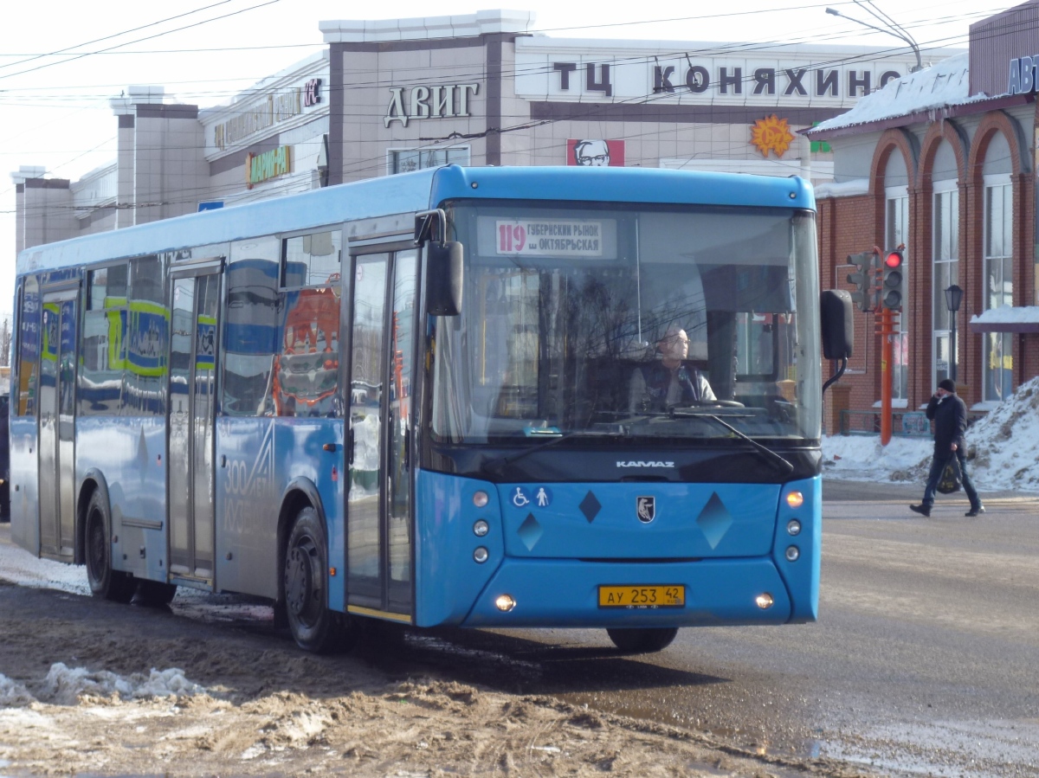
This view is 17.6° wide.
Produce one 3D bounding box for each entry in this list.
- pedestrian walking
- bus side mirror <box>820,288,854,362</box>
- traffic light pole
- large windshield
[{"bbox_3d":[5.386,0.746,42.400,0.840,1.740,0.540,0,0,-16],"label":"pedestrian walking"},{"bbox_3d":[1.906,-0.380,20.115,0.220,0.420,0.120,0,0,-36],"label":"bus side mirror"},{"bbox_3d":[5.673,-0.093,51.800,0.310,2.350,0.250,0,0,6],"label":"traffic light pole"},{"bbox_3d":[0.681,-0.381,19.396,2.400,1.380,0.400,1,0,-21],"label":"large windshield"}]

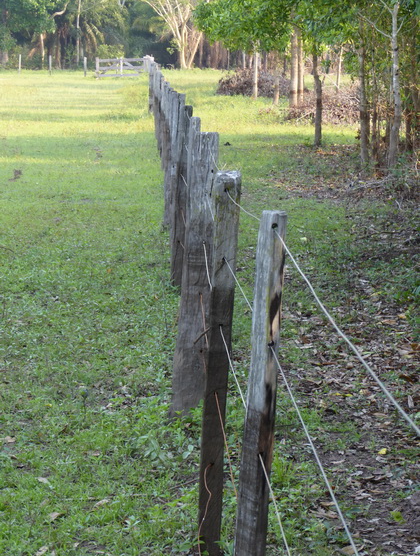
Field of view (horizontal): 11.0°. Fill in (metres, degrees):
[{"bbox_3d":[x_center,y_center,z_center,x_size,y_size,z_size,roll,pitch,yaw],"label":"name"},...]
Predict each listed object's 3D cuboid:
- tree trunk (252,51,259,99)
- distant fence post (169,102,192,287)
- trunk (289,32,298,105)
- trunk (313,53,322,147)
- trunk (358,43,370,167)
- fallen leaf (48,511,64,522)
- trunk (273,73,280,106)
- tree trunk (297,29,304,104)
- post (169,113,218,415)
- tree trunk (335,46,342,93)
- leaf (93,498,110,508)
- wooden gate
[{"bbox_3d":[1.571,-7.015,75.393,0.170,1.667,0.160,0,6,0],"label":"tree trunk"},{"bbox_3d":[-0.188,-0.574,15.318,0.090,1.277,0.095,3,6,-2],"label":"distant fence post"},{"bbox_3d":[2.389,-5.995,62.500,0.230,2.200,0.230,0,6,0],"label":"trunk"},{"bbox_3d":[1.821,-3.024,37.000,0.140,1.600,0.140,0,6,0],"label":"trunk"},{"bbox_3d":[2.222,-2.497,31.413,0.150,1.771,0.130,0,6,0],"label":"trunk"},{"bbox_3d":[-0.540,0.840,7.689,0.060,0.030,0.080,0,6,0],"label":"fallen leaf"},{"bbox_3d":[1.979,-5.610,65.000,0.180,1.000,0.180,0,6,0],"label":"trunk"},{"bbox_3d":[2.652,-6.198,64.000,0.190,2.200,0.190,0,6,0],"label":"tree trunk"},{"bbox_3d":[-0.061,-0.020,9.600,0.140,1.270,0.130,4,6,0],"label":"post"},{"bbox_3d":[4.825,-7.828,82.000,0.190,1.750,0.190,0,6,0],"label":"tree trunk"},{"bbox_3d":[-0.393,0.817,7.910,0.045,0.025,0.085,3,7,26],"label":"leaf"},{"bbox_3d":[-4.776,-11.759,122.000,3.350,1.240,0.140,0,6,0],"label":"wooden gate"}]

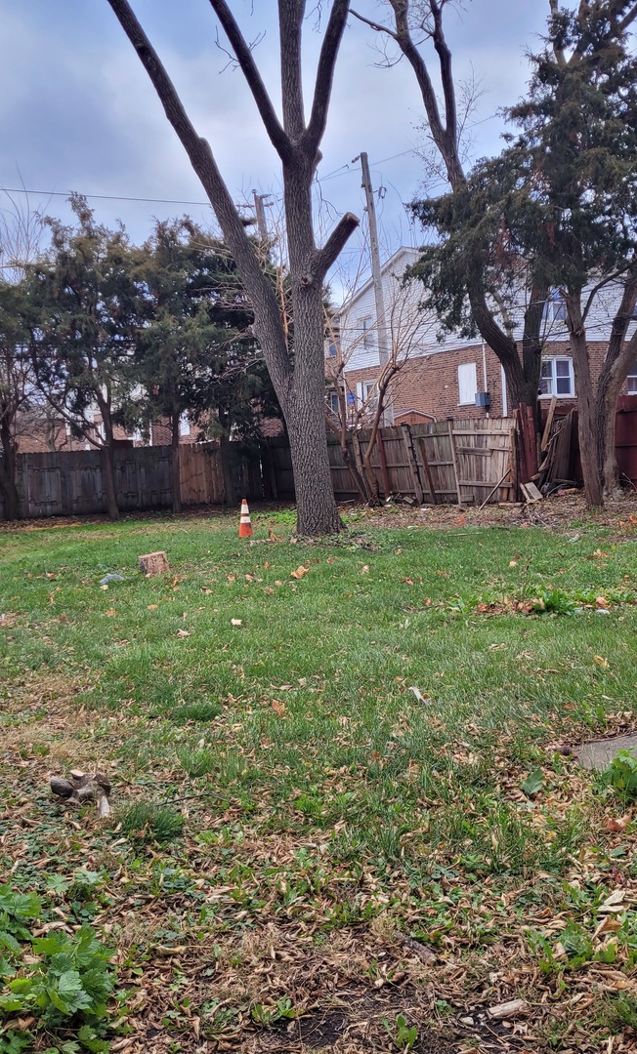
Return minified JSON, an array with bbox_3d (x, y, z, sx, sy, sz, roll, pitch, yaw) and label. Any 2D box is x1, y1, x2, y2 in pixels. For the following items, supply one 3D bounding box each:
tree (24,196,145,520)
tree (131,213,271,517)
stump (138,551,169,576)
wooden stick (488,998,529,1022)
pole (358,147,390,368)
[{"bbox_3d":[-6.381,-4.613,28.800,3.186,8.864,4.000,-4,3,-12],"label":"tree"},{"bbox_3d":[-3.363,-4.695,30.500,3.798,8.433,4.300,-3,3,-6],"label":"tree"},{"bbox_3d":[-1.854,0.421,11.941,0.300,0.250,0.290,-11,3,0],"label":"stump"},{"bbox_3d":[0.370,0.939,2.060,0.084,0.021,0.026,-5,3,-24],"label":"wooden stick"},{"bbox_3d":[1.981,-6.256,33.000,0.300,10.924,0.300,-6,0,0],"label":"pole"}]

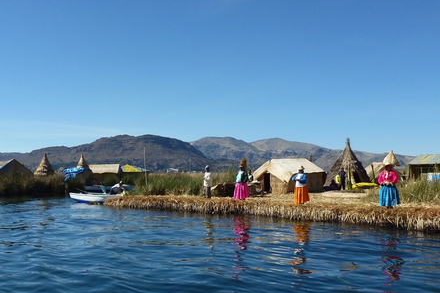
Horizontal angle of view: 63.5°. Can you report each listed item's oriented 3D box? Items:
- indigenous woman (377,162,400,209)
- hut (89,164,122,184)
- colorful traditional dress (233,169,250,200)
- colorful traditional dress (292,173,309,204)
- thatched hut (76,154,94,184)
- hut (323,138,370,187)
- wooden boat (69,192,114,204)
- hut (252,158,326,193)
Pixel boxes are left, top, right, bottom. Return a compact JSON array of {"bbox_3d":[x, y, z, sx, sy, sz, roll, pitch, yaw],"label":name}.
[{"bbox_3d":[5.752,1.345,12.136,0.760,1.580,0.530,-2,-5,29],"label":"indigenous woman"},{"bbox_3d":[-14.032,3.281,43.377,4.300,2.100,2.800,0,-4,-5],"label":"hut"},{"bbox_3d":[0.921,1.652,15.222,0.660,1.300,0.480,-2,-5,28],"label":"colorful traditional dress"},{"bbox_3d":[3.242,1.669,14.318,0.700,1.280,0.500,-1,-4,13],"label":"colorful traditional dress"},{"bbox_3d":[-15.656,2.527,40.924,2.800,3.260,2.800,1,-4,-18],"label":"thatched hut"},{"bbox_3d":[9.783,1.297,27.276,3.450,3.800,3.450,0,-4,-5],"label":"hut"},{"bbox_3d":[-7.262,3.099,21.335,3.500,0.610,1.250,0,-4,0],"label":"wooden boat"},{"bbox_3d":[4.318,1.808,21.927,3.350,2.030,3.000,4,-6,-44],"label":"hut"}]

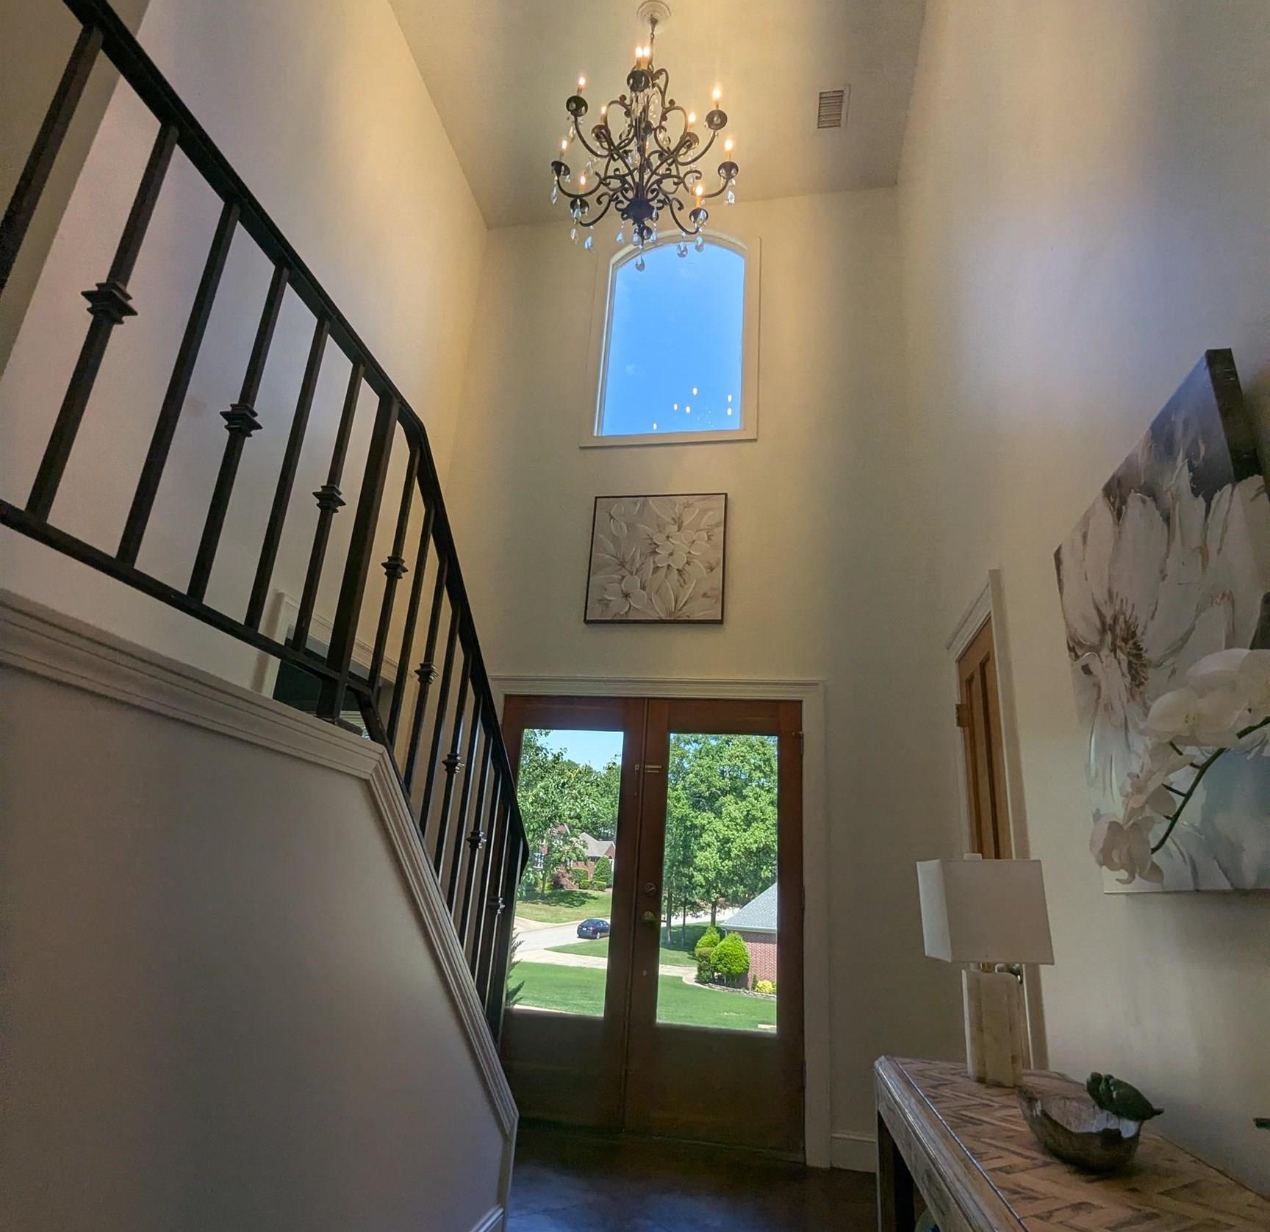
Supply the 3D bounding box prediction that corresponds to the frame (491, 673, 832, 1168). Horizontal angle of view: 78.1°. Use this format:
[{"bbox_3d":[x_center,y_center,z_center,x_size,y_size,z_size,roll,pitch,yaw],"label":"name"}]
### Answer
[{"bbox_3d":[0.007,1.377,3.966,1.880,2.170,0.140,0,-20,11],"label":"frame"}]

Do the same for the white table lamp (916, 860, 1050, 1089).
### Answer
[{"bbox_3d":[0.793,0.784,1.774,0.215,0.472,0.205,2,-20,5],"label":"white table lamp"}]

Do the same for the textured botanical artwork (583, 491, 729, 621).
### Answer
[{"bbox_3d":[0.131,-0.333,4.526,0.790,0.800,0.040,0,-20,11],"label":"textured botanical artwork"}]

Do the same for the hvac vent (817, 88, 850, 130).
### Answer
[{"bbox_3d":[1.182,-3.032,4.706,0.200,0.025,0.290,0,-20,11],"label":"hvac vent"}]

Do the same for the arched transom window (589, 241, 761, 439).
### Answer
[{"bbox_3d":[0.259,-1.847,5.132,1.090,1.720,0.130,0,-20,11],"label":"arched transom window"}]

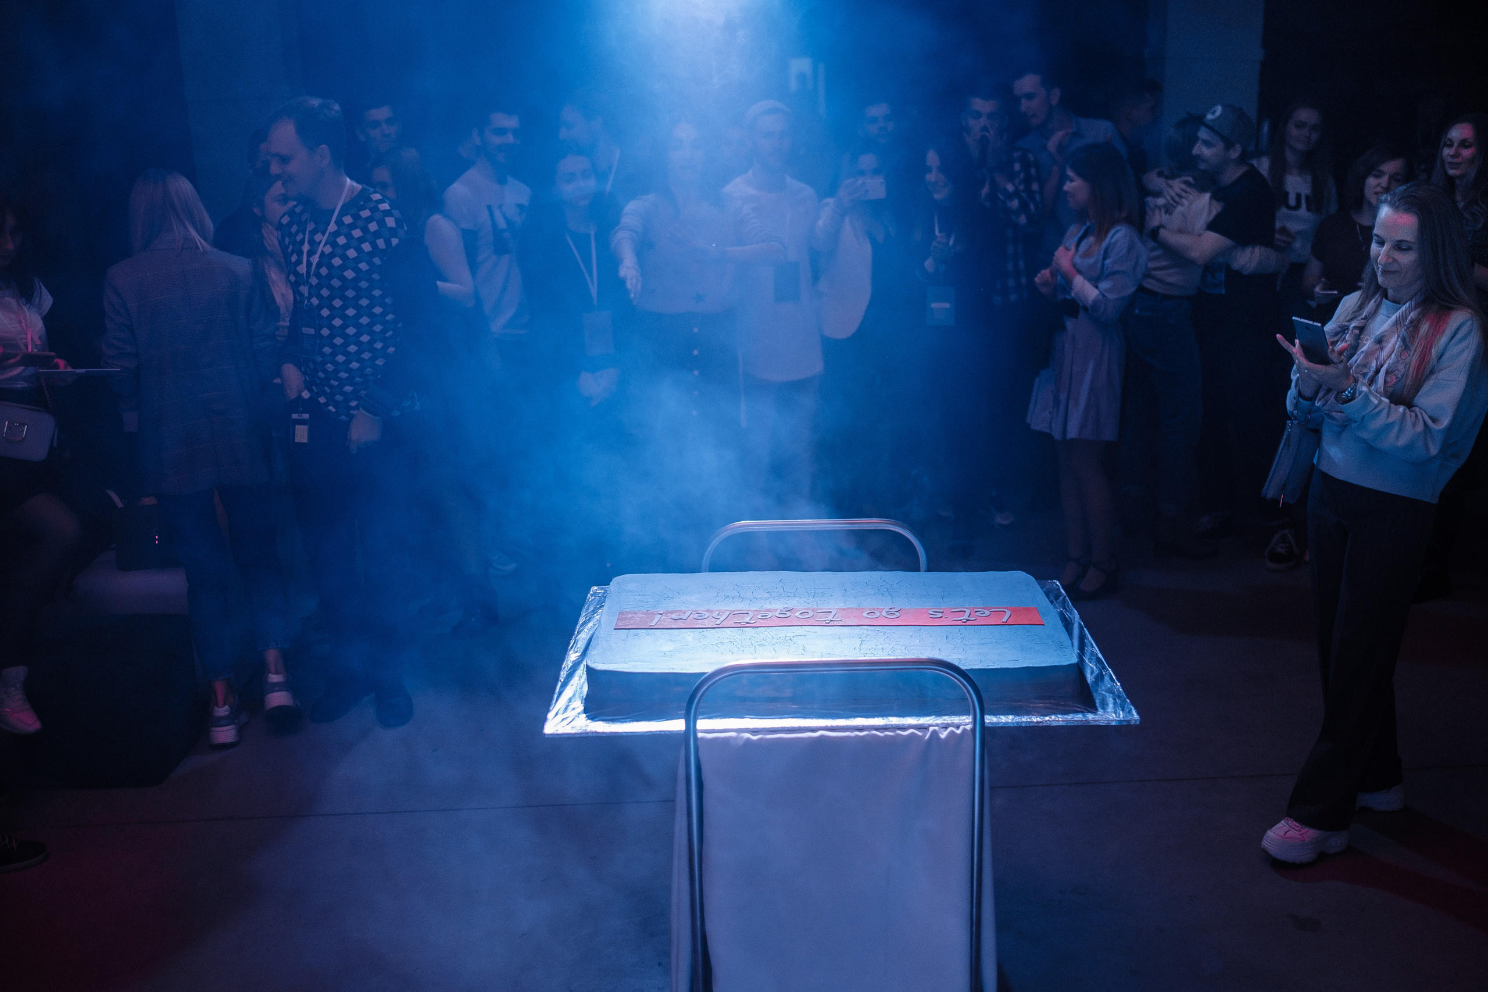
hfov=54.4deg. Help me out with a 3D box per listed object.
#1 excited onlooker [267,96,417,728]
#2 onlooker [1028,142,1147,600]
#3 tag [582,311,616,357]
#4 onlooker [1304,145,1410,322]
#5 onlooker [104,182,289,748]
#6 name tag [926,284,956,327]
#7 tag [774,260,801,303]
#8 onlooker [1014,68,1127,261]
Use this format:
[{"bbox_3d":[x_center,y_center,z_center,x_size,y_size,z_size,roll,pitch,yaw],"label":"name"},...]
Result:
[{"bbox_3d":[-1.198,-0.213,4.356,0.520,1.870,0.370,6,18,25],"label":"excited onlooker"},{"bbox_3d":[1.256,-0.439,5.320,0.430,1.660,0.450,-10,18,-27],"label":"onlooker"},{"bbox_3d":[-0.535,-0.599,5.350,0.106,0.153,0.010,-3,16,-6],"label":"tag"},{"bbox_3d":[2.339,-0.532,5.622,0.470,1.620,0.380,4,17,19],"label":"onlooker"},{"bbox_3d":[-1.632,-0.106,4.344,0.480,1.690,0.400,-9,18,-26],"label":"onlooker"},{"bbox_3d":[0.763,-0.731,5.600,0.108,0.152,0.010,0,16,6],"label":"name tag"},{"bbox_3d":[0.162,-0.803,5.450,0.103,0.150,0.010,-1,16,3],"label":"tag"},{"bbox_3d":[1.274,-0.790,6.010,0.520,1.900,0.380,12,20,38],"label":"onlooker"}]

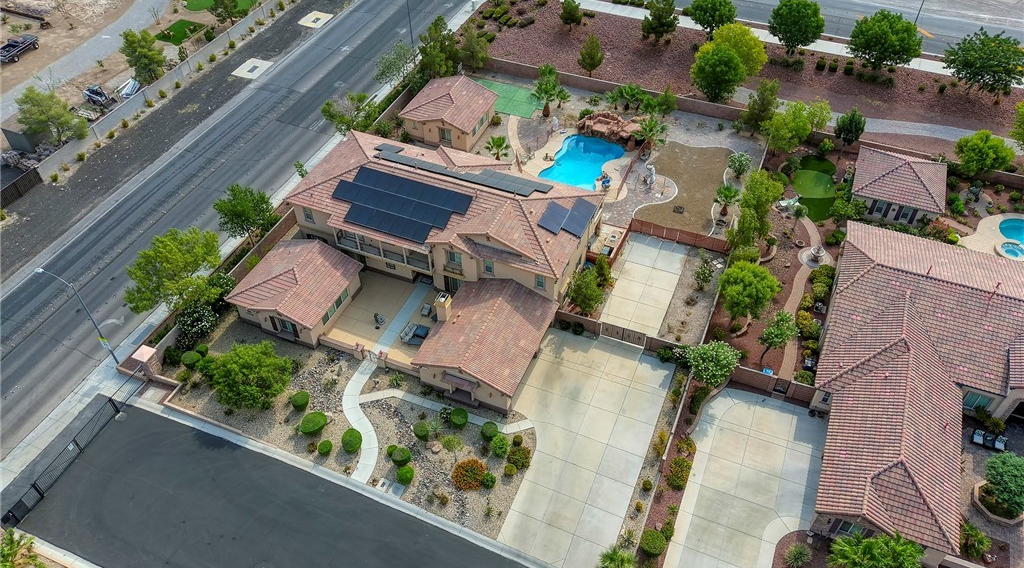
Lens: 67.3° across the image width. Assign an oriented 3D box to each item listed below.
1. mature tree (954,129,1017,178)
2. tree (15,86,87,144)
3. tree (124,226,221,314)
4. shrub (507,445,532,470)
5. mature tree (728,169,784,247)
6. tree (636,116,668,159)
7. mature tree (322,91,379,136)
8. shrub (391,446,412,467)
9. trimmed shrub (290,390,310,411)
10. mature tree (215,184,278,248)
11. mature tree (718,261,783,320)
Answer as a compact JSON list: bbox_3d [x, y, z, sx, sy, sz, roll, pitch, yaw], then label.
[{"bbox_3d":[46.236,-12.378,75.764,5.320,5.260,5.320,0,46,0],"label":"mature tree"},{"bbox_3d":[-47.782,-17.229,80.018,6.800,5.900,6.800,0,45,0],"label":"tree"},{"bbox_3d":[-25.838,-0.229,59.609,6.900,7.900,6.900,17,48,16],"label":"tree"},{"bbox_3d":[0.459,11.780,52.245,1.710,1.300,1.710,0,46,0],"label":"shrub"},{"bbox_3d":[20.907,-6.091,66.409,4.000,8.000,4.000,16,48,16],"label":"mature tree"},{"bbox_3d":[14.087,-14.829,77.454,3.060,4.400,3.060,0,46,0],"label":"tree"},{"bbox_3d":[-16.807,-17.465,80.630,5.800,5.000,5.800,0,45,0],"label":"mature tree"},{"bbox_3d":[-7.503,11.781,52.467,1.360,1.100,1.360,0,46,0],"label":"shrub"},{"bbox_3d":[-15.733,8.764,57.249,1.340,1.400,1.340,0,45,0],"label":"trimmed shrub"},{"bbox_3d":[-22.572,-5.490,65.864,4.970,6.230,4.970,17,48,16],"label":"mature tree"},{"bbox_3d":[18.843,1.012,61.460,4.850,5.900,4.850,0,45,0],"label":"mature tree"}]

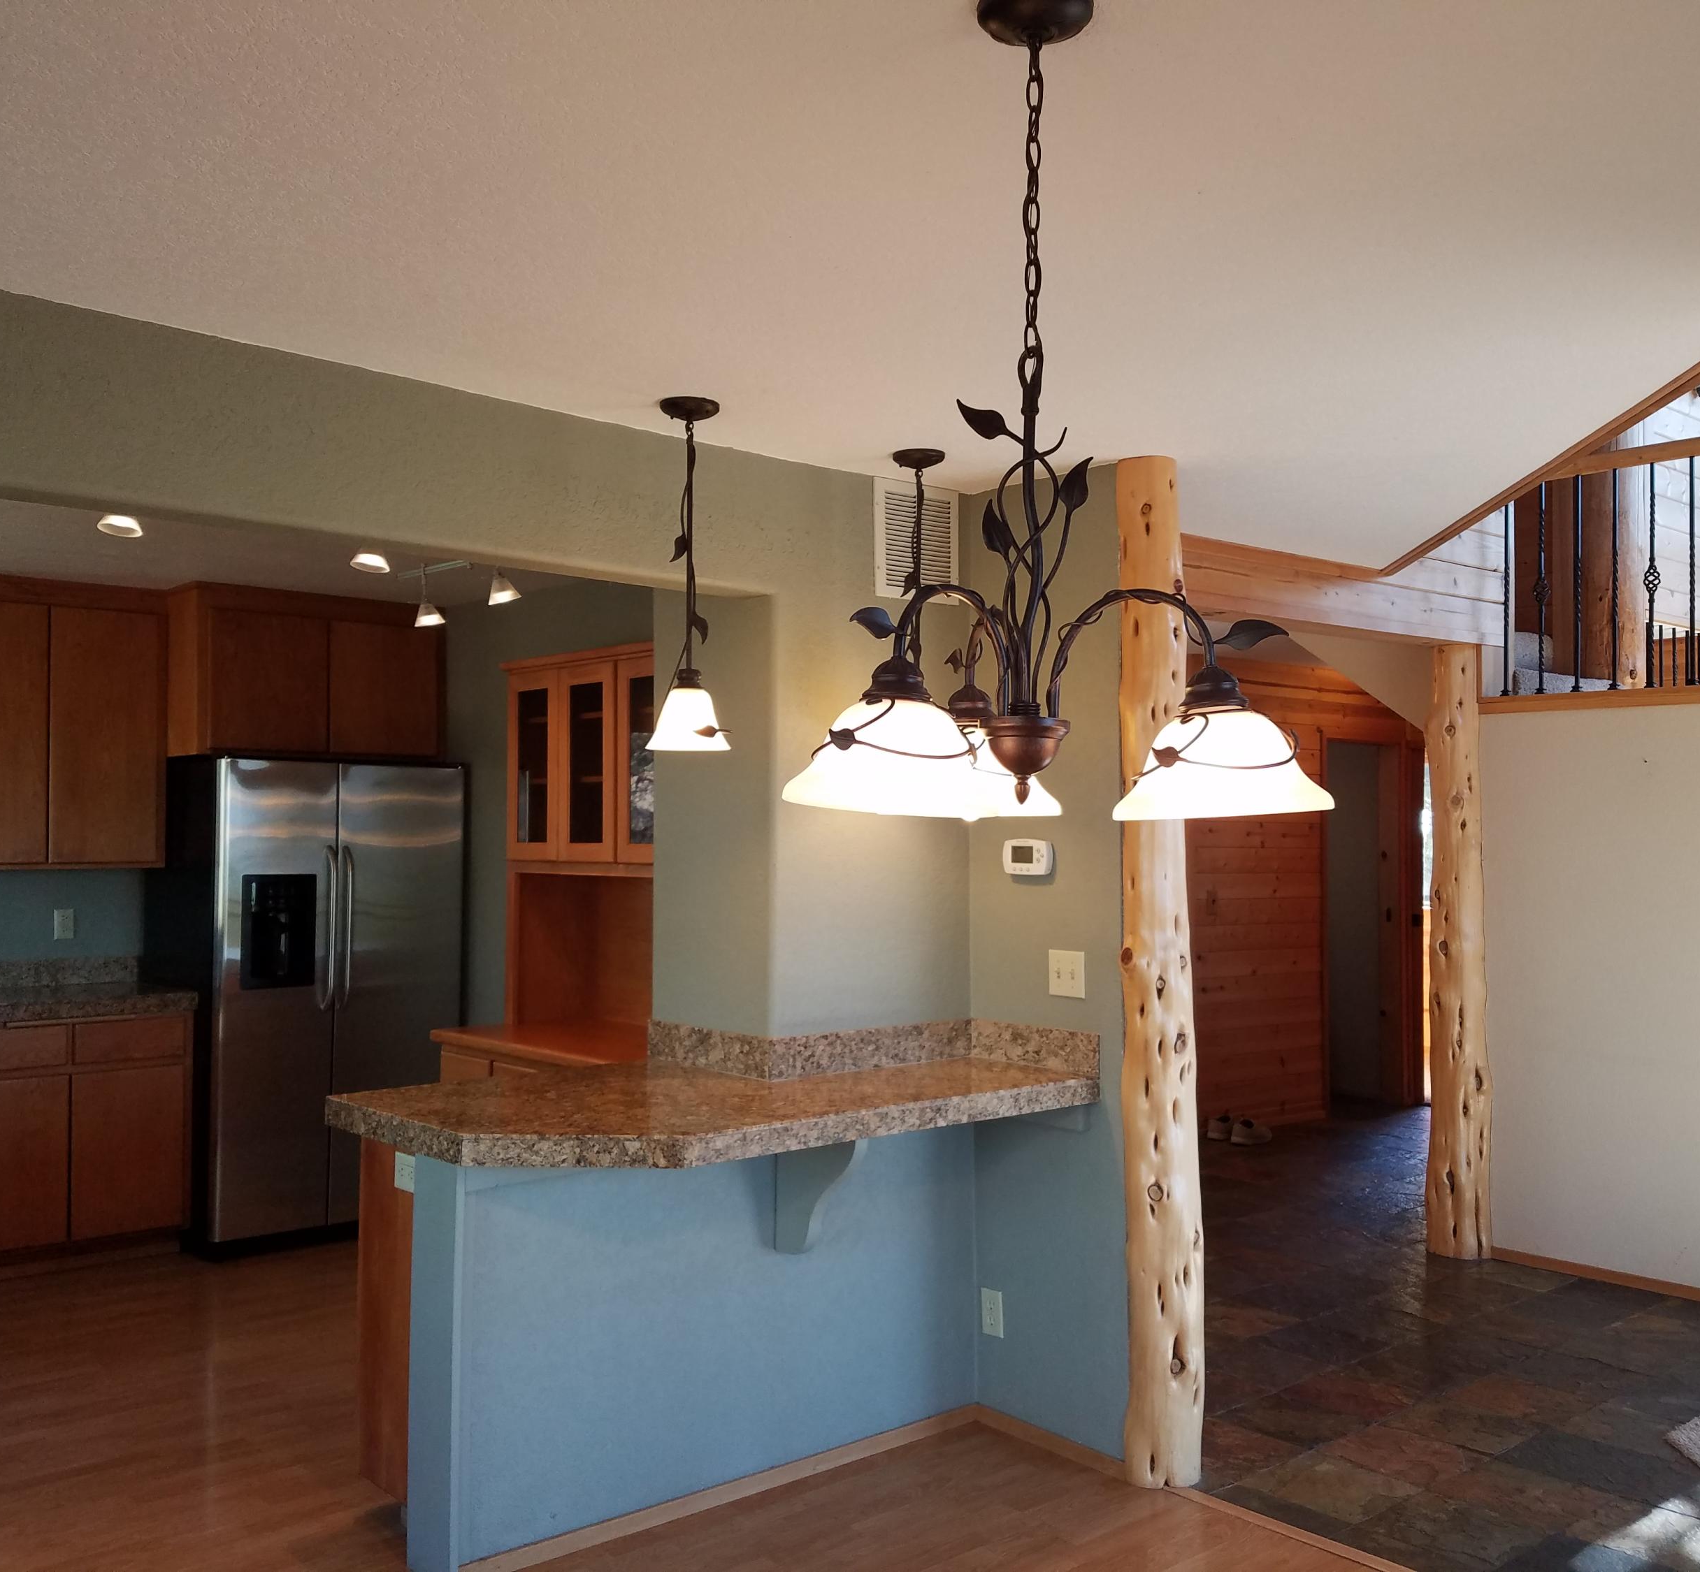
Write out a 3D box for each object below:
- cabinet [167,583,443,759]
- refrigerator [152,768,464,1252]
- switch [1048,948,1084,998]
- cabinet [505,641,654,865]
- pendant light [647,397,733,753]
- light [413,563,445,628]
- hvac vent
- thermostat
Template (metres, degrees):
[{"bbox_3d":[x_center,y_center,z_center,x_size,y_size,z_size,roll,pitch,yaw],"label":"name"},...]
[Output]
[{"bbox_3d":[-2.191,-0.411,6.235,0.968,0.628,0.620,1,-2,-40],"label":"cabinet"},{"bbox_3d":[-2.079,0.802,5.984,0.920,1.770,0.810,2,-2,-42],"label":"refrigerator"},{"bbox_3d":[0.537,0.467,3.914,0.012,0.114,0.115,2,-2,-42],"label":"switch"},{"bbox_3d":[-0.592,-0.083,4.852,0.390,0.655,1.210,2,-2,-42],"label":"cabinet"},{"bbox_3d":[-0.337,-0.434,3.273,0.180,0.721,0.180,0,-2,0],"label":"pendant light"},{"bbox_3d":[-1.326,-0.606,4.970,0.098,0.200,0.098,2,-2,-42],"label":"light"},{"bbox_3d":[0.174,-0.618,4.008,0.288,0.297,0.020,1,-2,-40],"label":"hvac vent"},{"bbox_3d":[0.447,0.179,3.949,0.028,0.091,0.147,1,-2,-40],"label":"thermostat"}]

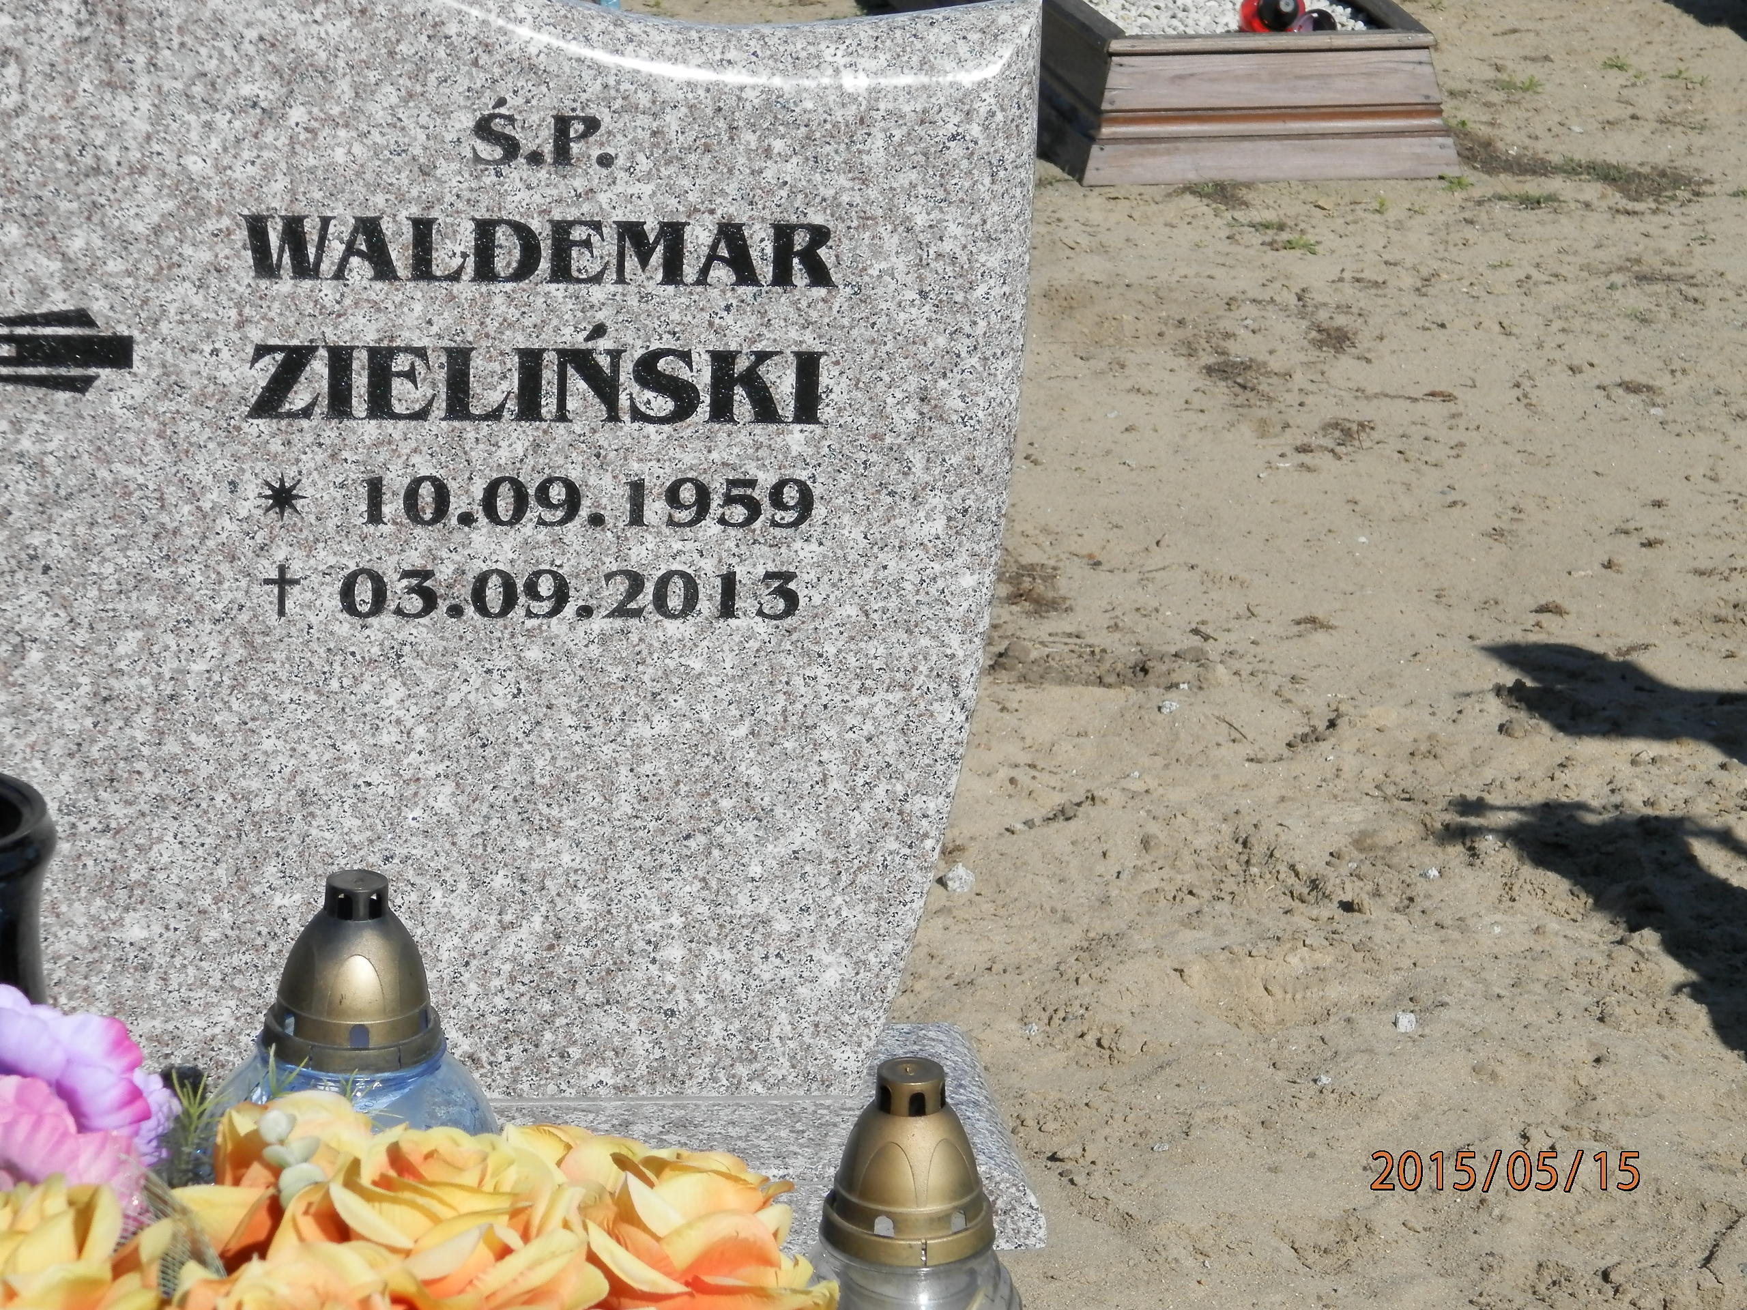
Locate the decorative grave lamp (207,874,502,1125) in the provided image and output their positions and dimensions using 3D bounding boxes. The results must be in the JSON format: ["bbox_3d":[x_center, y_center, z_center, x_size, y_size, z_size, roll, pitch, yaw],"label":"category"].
[{"bbox_3d":[-0.272,0.237,2.158,0.156,0.255,0.156,2,17,0],"label":"decorative grave lamp"}]

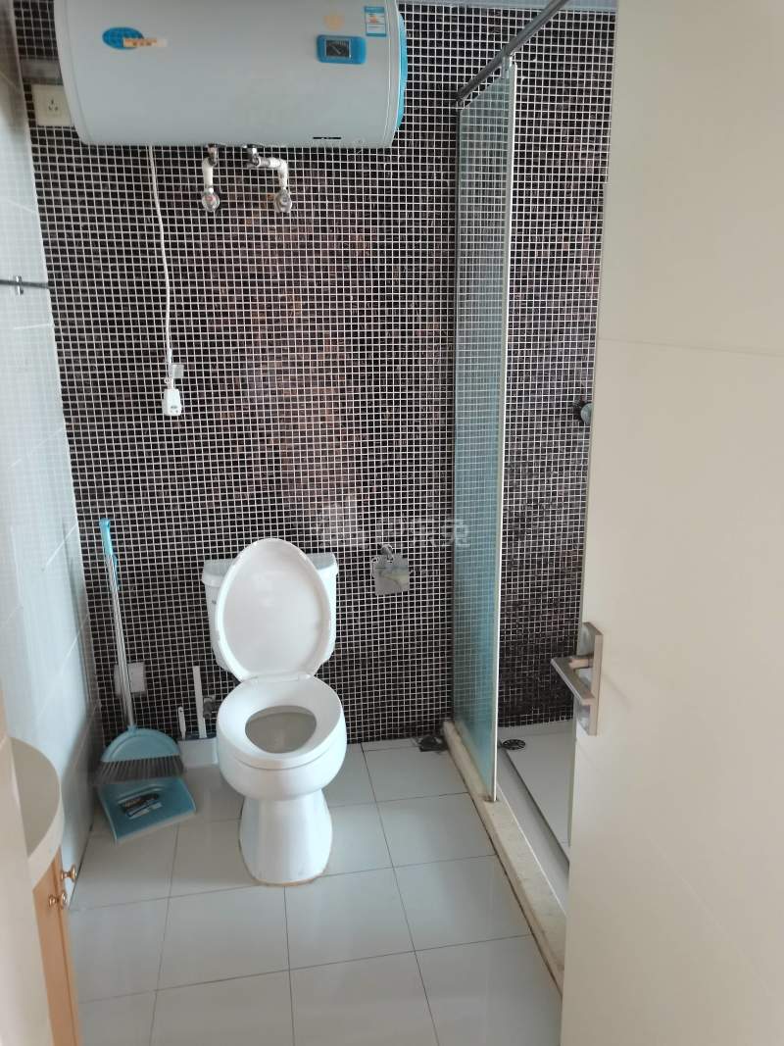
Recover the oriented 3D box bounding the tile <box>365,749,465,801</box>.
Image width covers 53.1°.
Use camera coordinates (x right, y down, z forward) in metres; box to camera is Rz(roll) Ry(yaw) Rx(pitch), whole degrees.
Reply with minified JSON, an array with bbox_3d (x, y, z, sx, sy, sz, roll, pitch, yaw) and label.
[{"bbox_3d":[0.076,0.831,2.619,0.300,0.010,0.300,-3,15,-9],"label":"tile"}]

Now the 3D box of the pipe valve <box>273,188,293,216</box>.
[{"bbox_3d":[-0.310,-0.915,2.240,0.050,0.067,0.075,-3,16,-10],"label":"pipe valve"}]

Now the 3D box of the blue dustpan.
[{"bbox_3d":[-0.783,0.444,2.336,0.250,0.910,0.265,-11,18,-33],"label":"blue dustpan"}]

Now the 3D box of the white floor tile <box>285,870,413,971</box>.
[{"bbox_3d":[-0.117,1.006,2.005,0.300,0.010,0.300,-3,16,-10],"label":"white floor tile"}]

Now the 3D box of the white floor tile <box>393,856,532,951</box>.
[{"bbox_3d":[0.176,0.989,2.055,0.295,0.010,0.300,-3,16,-10],"label":"white floor tile"}]

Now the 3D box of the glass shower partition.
[{"bbox_3d":[0.255,-0.183,2.341,0.020,2.000,0.490,-3,15,-9],"label":"glass shower partition"}]

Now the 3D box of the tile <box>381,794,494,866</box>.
[{"bbox_3d":[0.128,0.908,2.334,0.300,0.010,0.300,-3,15,-9],"label":"tile"}]

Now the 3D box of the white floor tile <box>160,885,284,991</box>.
[{"bbox_3d":[-0.413,1.022,1.955,0.300,0.010,0.300,-3,16,-10],"label":"white floor tile"}]

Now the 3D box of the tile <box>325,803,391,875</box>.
[{"bbox_3d":[-0.168,0.926,2.285,0.300,0.010,0.300,-3,15,-9],"label":"tile"}]

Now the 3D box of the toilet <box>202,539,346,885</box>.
[{"bbox_3d":[-0.332,0.492,2.294,0.410,0.830,0.700,-3,15,-9],"label":"toilet"}]

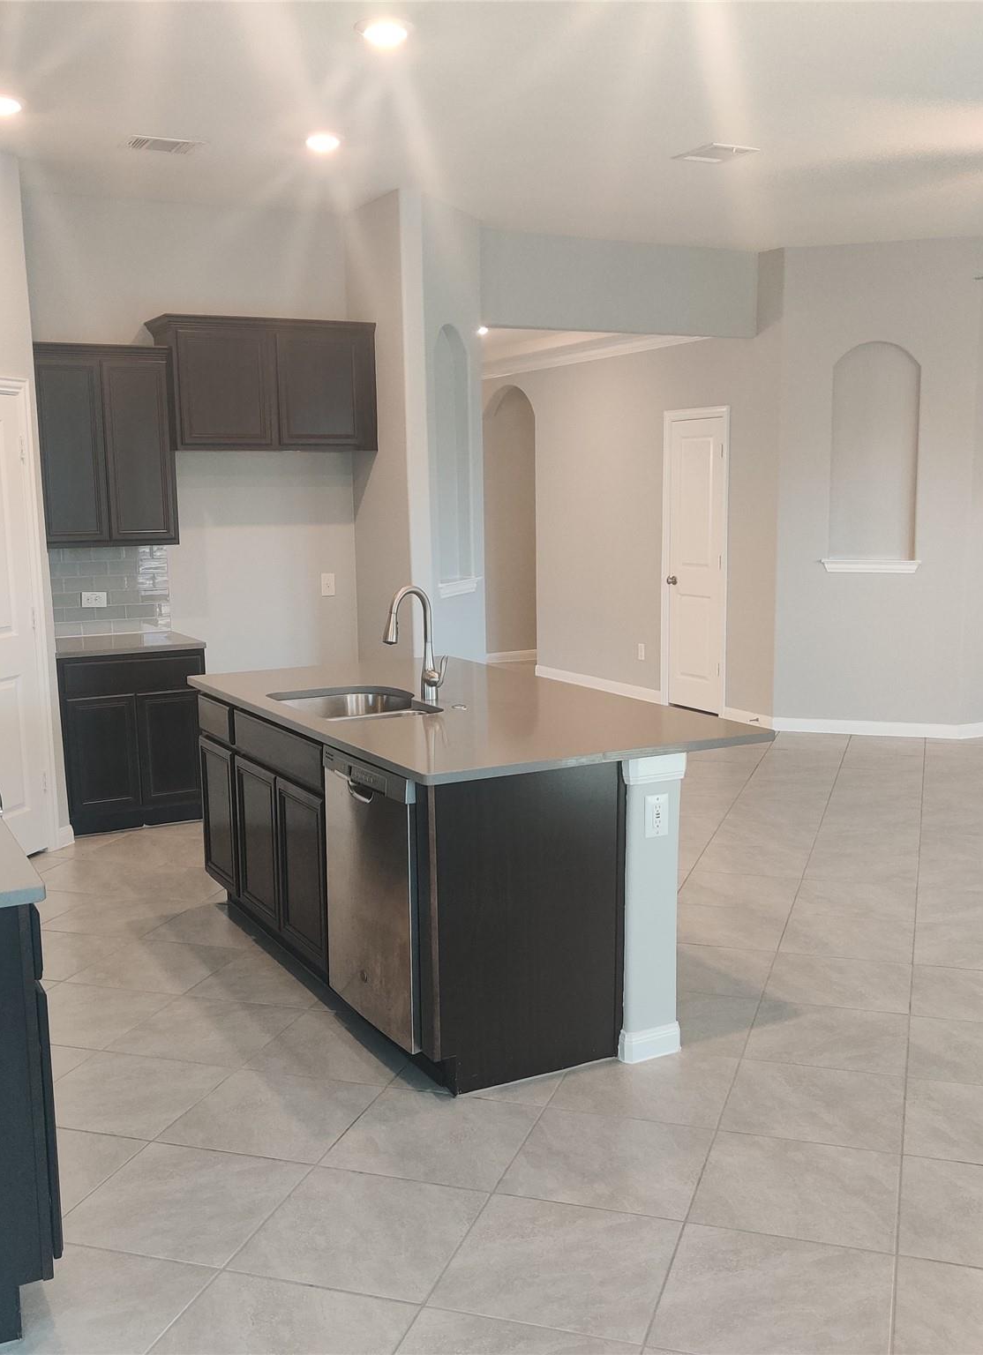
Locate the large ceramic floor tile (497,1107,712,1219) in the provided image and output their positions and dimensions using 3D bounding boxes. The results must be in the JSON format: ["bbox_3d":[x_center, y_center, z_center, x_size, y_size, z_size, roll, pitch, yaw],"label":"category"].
[{"bbox_3d":[0.295,1.218,3.536,0.465,0.010,0.465,2,9,17],"label":"large ceramic floor tile"}]

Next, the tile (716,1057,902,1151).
[{"bbox_3d":[0.869,1.148,3.783,0.457,0.010,0.457,2,9,17],"label":"tile"}]

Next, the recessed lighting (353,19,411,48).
[{"bbox_3d":[-0.323,-1.954,4.278,0.185,0.030,0.185,-1,9,0],"label":"recessed lighting"}]

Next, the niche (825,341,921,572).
[{"bbox_3d":[2.373,-1.363,8.772,0.570,1.415,0.140,2,9,17],"label":"niche"}]

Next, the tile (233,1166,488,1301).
[{"bbox_3d":[-0.290,1.270,3.232,0.462,0.010,0.462,2,9,17],"label":"tile"}]

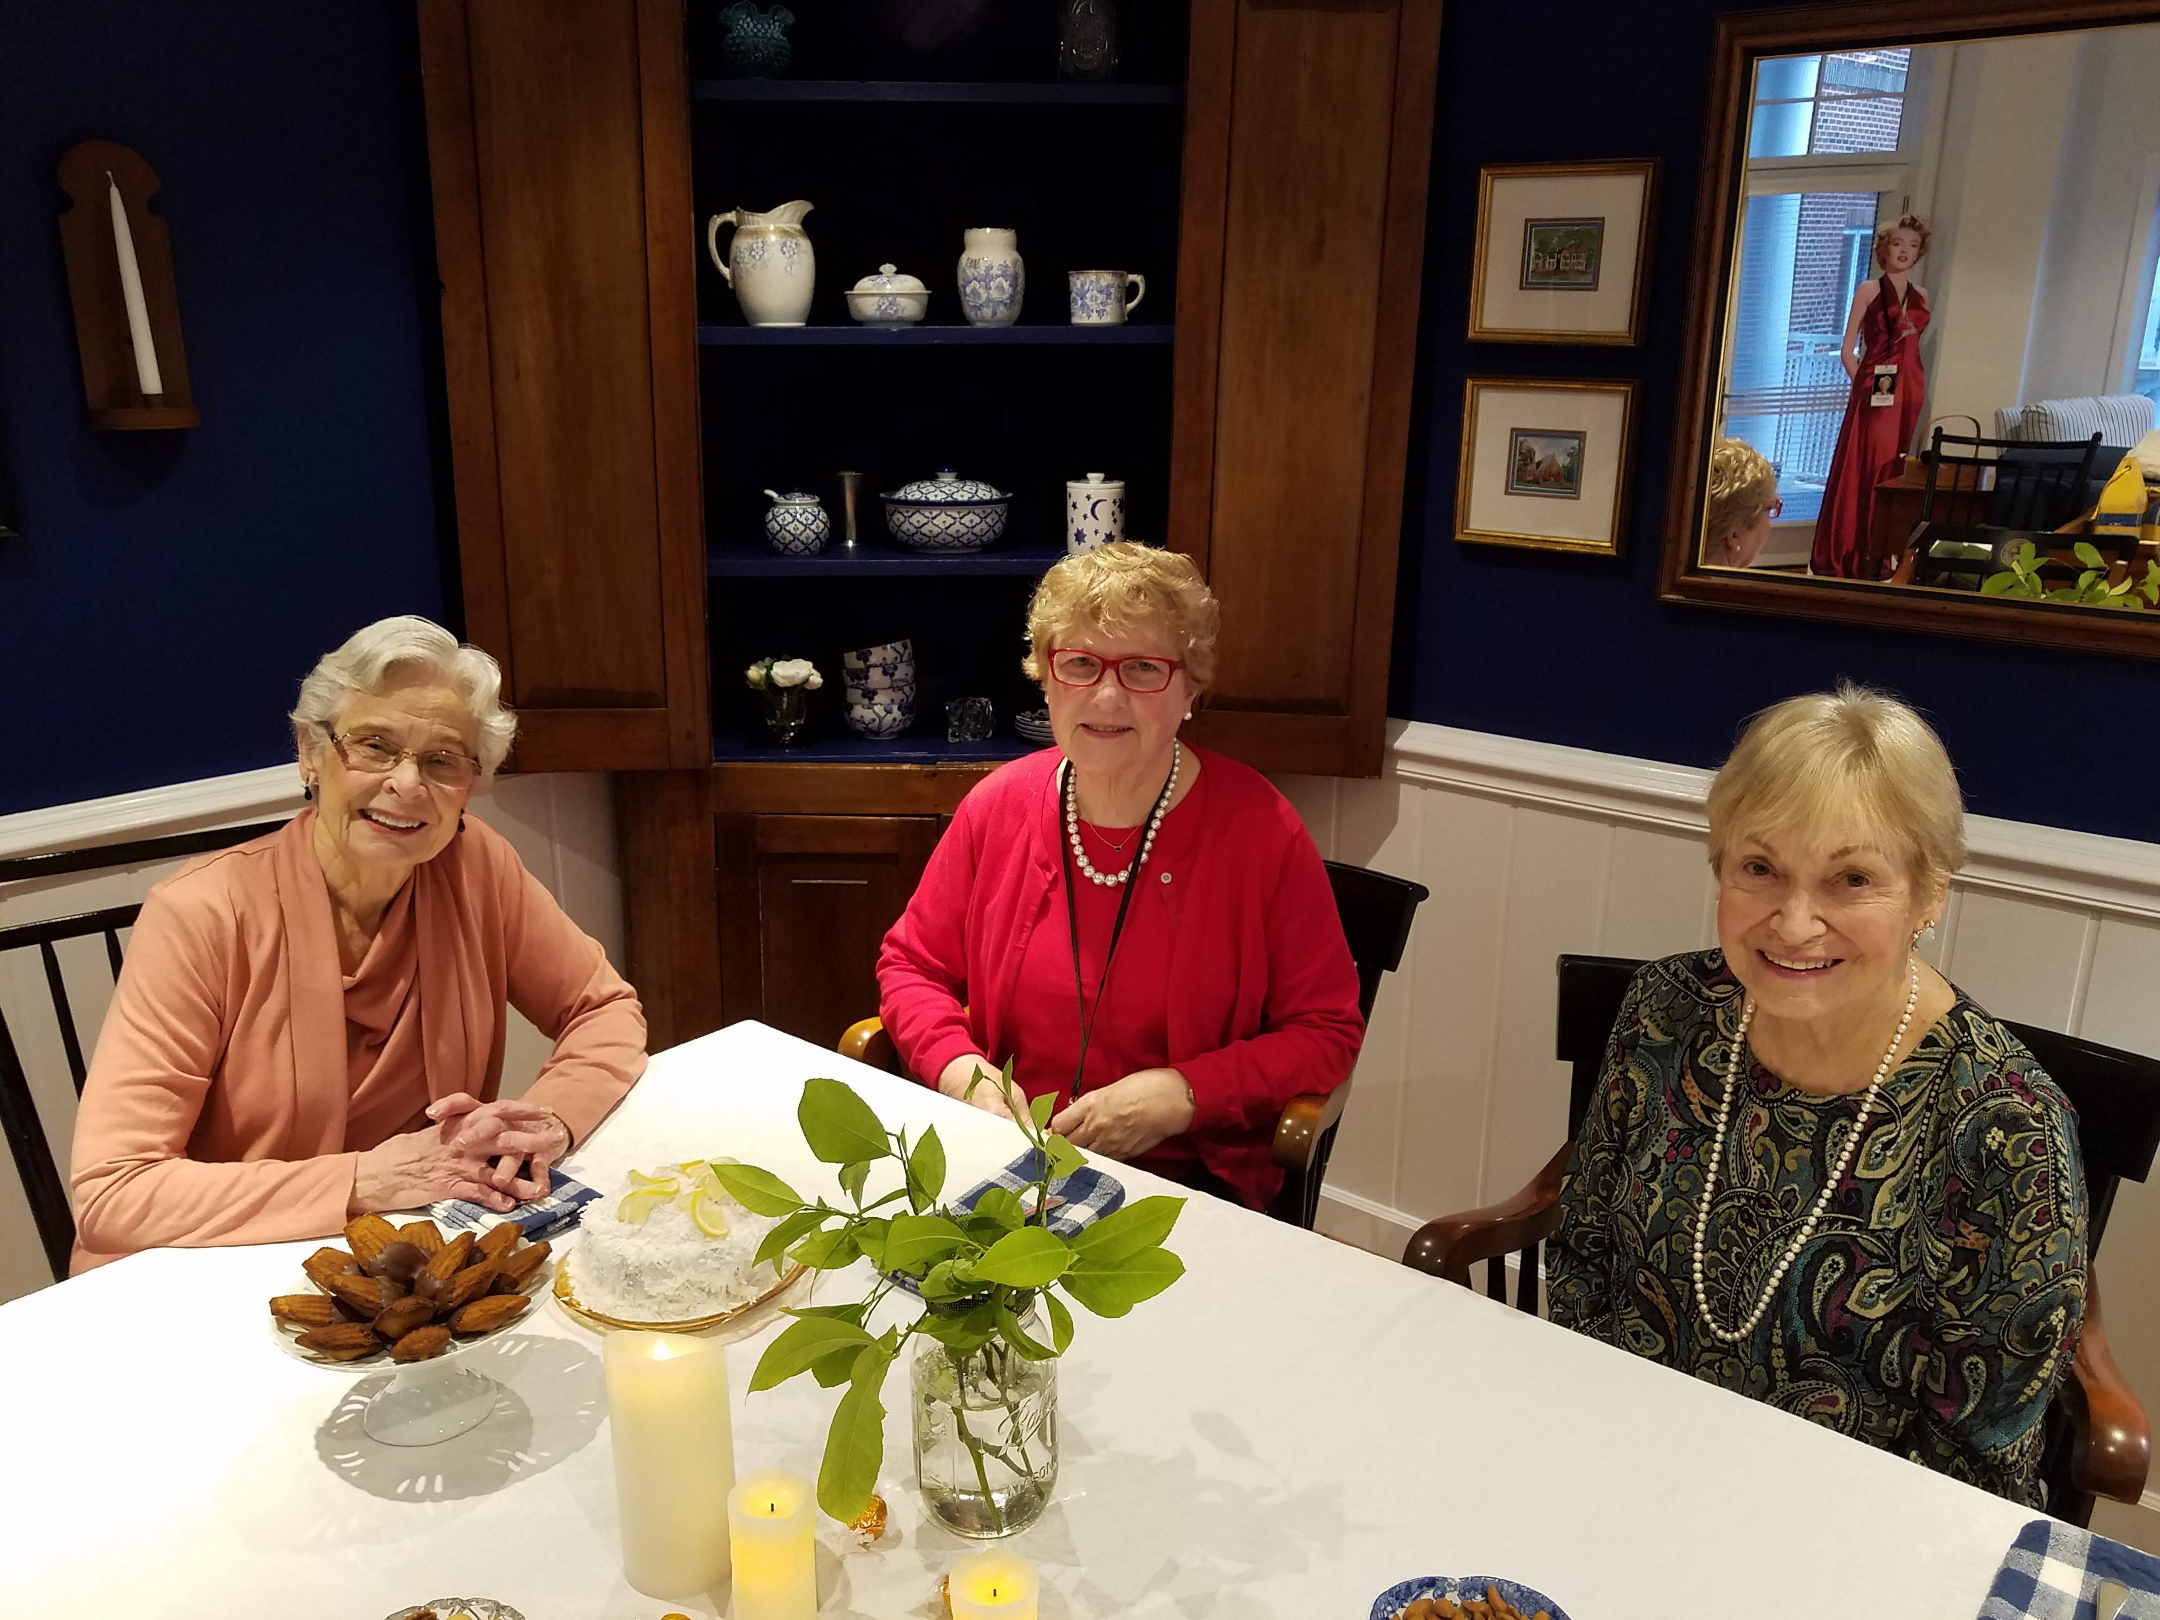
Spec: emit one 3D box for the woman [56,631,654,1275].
[{"bbox_3d":[-0.725,0.439,1.639,0.510,1.230,0.660,-12,20,-38],"label":"woman"}]

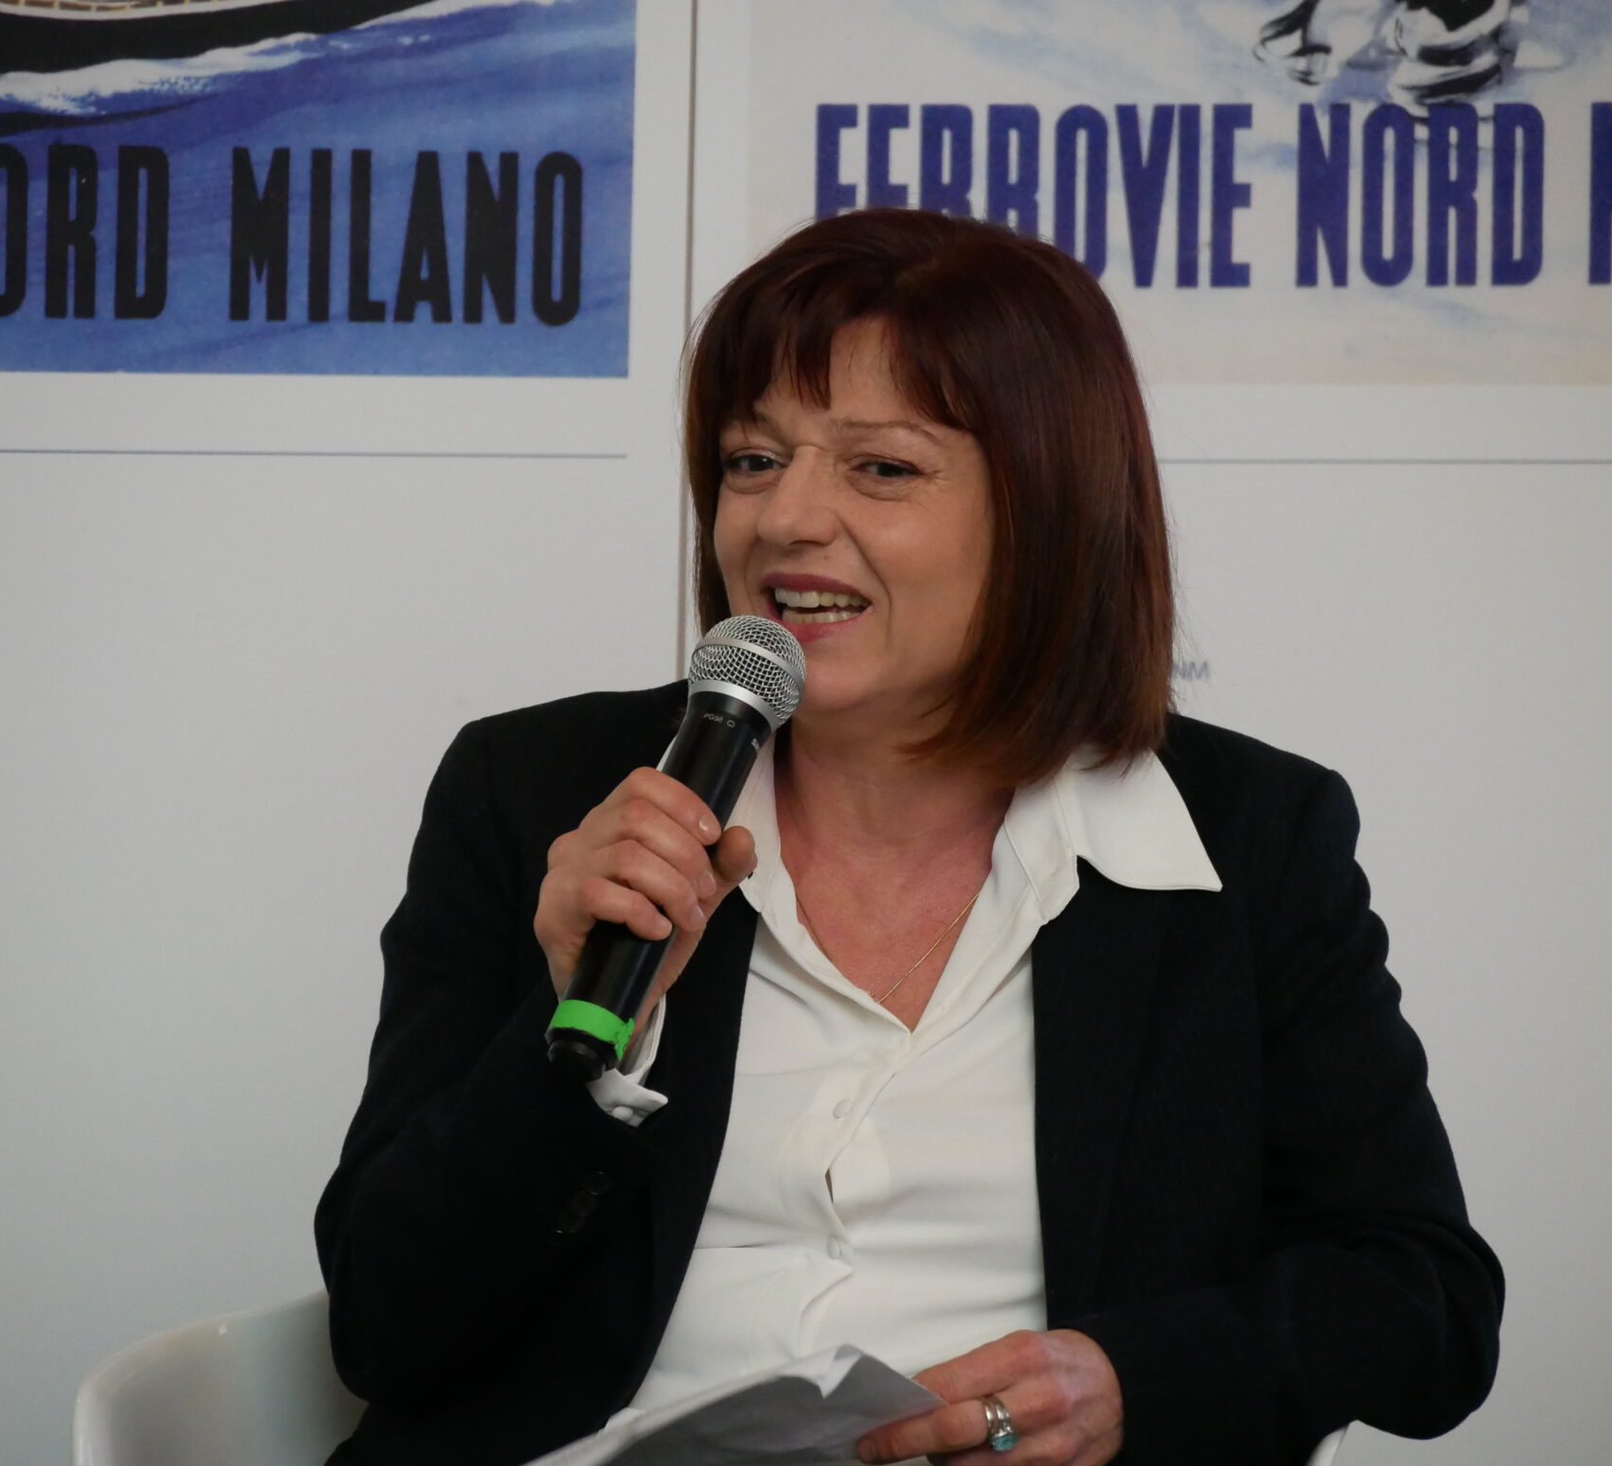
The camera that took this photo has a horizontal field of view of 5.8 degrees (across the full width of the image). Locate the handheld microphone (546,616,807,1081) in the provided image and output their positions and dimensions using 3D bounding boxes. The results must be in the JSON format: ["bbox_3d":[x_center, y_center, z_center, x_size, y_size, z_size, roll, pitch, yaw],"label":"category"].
[{"bbox_3d":[-0.059,0.050,6.920,0.052,0.236,0.052,24,-26,0],"label":"handheld microphone"}]

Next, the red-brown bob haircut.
[{"bbox_3d":[0.055,-0.105,7.070,0.208,0.252,0.235,3,6,30],"label":"red-brown bob haircut"}]

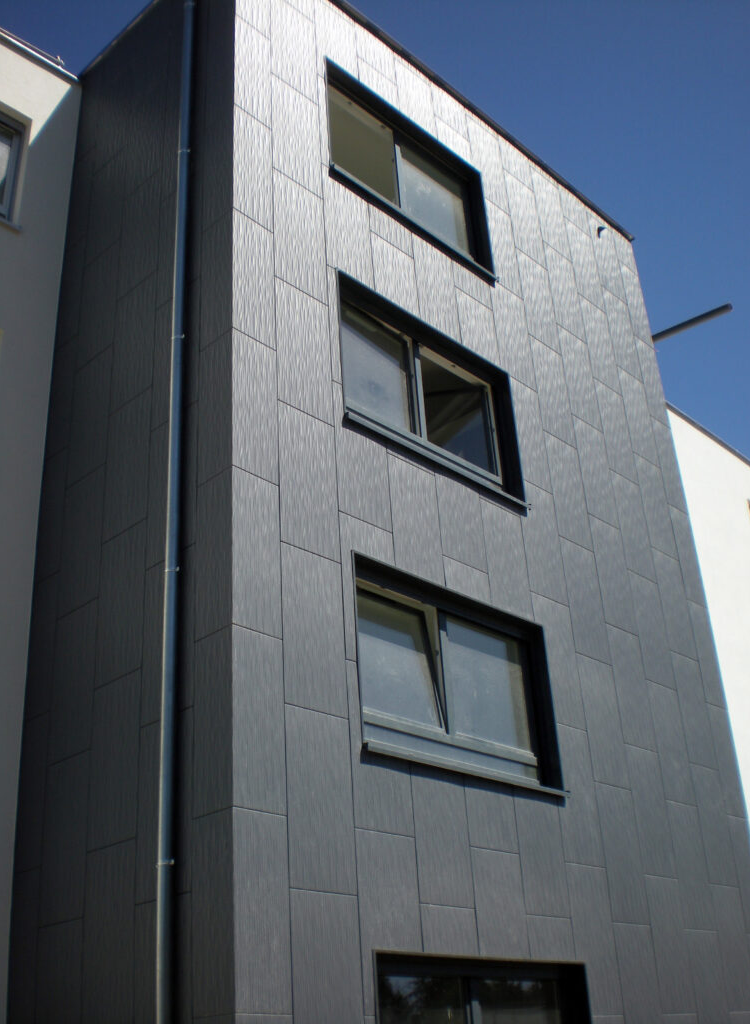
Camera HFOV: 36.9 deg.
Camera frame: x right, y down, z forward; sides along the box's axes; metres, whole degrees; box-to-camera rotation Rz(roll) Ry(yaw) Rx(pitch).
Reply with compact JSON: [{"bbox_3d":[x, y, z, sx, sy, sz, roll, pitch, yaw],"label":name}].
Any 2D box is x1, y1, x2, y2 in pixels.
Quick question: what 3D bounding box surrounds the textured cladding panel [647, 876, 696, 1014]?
[{"bbox_3d":[2.617,3.828,9.948,0.020,1.214,0.602,-27,-35,37],"label":"textured cladding panel"}]

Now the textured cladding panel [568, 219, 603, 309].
[{"bbox_3d":[2.612,-3.062,13.990,0.020,1.214,0.602,-27,-35,37],"label":"textured cladding panel"}]

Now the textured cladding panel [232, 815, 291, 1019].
[{"bbox_3d":[-0.692,2.415,6.838,0.020,1.181,0.443,-27,-35,37],"label":"textured cladding panel"}]

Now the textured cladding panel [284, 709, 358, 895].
[{"bbox_3d":[-0.365,1.916,7.441,0.020,1.205,0.600,-27,-35,37],"label":"textured cladding panel"}]

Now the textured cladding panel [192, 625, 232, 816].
[{"bbox_3d":[-1.051,1.360,7.365,0.407,1.205,0.020,-27,-35,37],"label":"textured cladding panel"}]

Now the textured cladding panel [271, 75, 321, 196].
[{"bbox_3d":[-0.719,-3.430,10.266,0.030,1.206,0.605,-26,-35,37],"label":"textured cladding panel"}]

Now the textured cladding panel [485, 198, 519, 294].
[{"bbox_3d":[1.422,-2.923,12.398,0.020,1.205,0.485,-27,-35,37],"label":"textured cladding panel"}]

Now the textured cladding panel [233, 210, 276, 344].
[{"bbox_3d":[-0.967,-1.852,9.007,0.020,1.200,0.441,-26,-34,37],"label":"textured cladding panel"}]

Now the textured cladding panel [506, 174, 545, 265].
[{"bbox_3d":[1.760,-3.427,13.188,0.020,1.199,0.601,-27,-35,37],"label":"textured cladding panel"}]

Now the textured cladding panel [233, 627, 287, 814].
[{"bbox_3d":[-0.761,1.351,7.310,0.020,1.205,0.444,-27,-35,37],"label":"textured cladding panel"}]

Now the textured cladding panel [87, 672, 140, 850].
[{"bbox_3d":[-1.852,1.774,8.043,0.612,1.200,0.020,-26,-34,37],"label":"textured cladding panel"}]

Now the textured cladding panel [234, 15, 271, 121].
[{"bbox_3d":[-1.110,-3.973,10.133,0.020,1.157,0.443,-27,-35,37],"label":"textured cladding panel"}]

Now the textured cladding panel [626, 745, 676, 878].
[{"bbox_3d":[2.560,2.790,10.480,0.030,1.206,0.605,-26,-35,37],"label":"textured cladding panel"}]

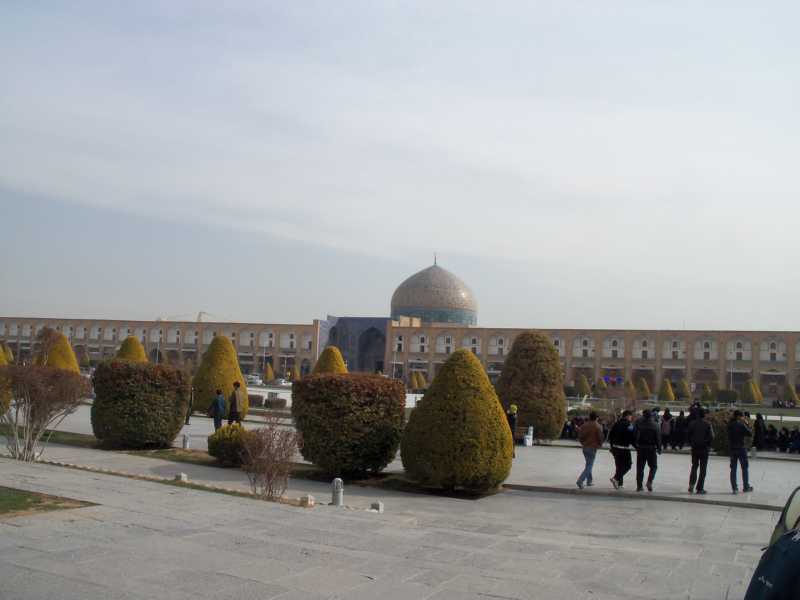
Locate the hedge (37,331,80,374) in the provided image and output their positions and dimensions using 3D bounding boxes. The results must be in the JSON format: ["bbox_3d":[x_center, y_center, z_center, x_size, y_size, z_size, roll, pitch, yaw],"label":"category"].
[{"bbox_3d":[-17.309,3.472,41.000,2.600,3.650,2.600,5,-6,-23],"label":"hedge"}]

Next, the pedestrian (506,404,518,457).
[{"bbox_3d":[3.393,3.967,24.400,0.420,1.640,0.470,2,-5,9],"label":"pedestrian"}]

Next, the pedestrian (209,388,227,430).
[{"bbox_3d":[-6.159,3.864,27.300,0.520,1.680,0.420,-1,-6,37],"label":"pedestrian"}]

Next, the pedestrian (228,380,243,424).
[{"bbox_3d":[-6.203,3.934,30.500,0.550,1.720,0.450,4,-5,-14],"label":"pedestrian"}]

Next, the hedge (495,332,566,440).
[{"bbox_3d":[4.953,3.250,30.700,2.700,4.050,2.700,2,-5,9],"label":"hedge"}]

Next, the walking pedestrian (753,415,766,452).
[{"bbox_3d":[14.755,5.426,33.200,0.520,1.520,0.380,2,-5,11],"label":"walking pedestrian"}]

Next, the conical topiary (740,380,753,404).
[{"bbox_3d":[49.404,13.151,115.000,2.000,3.350,2.000,3,-5,0],"label":"conical topiary"}]

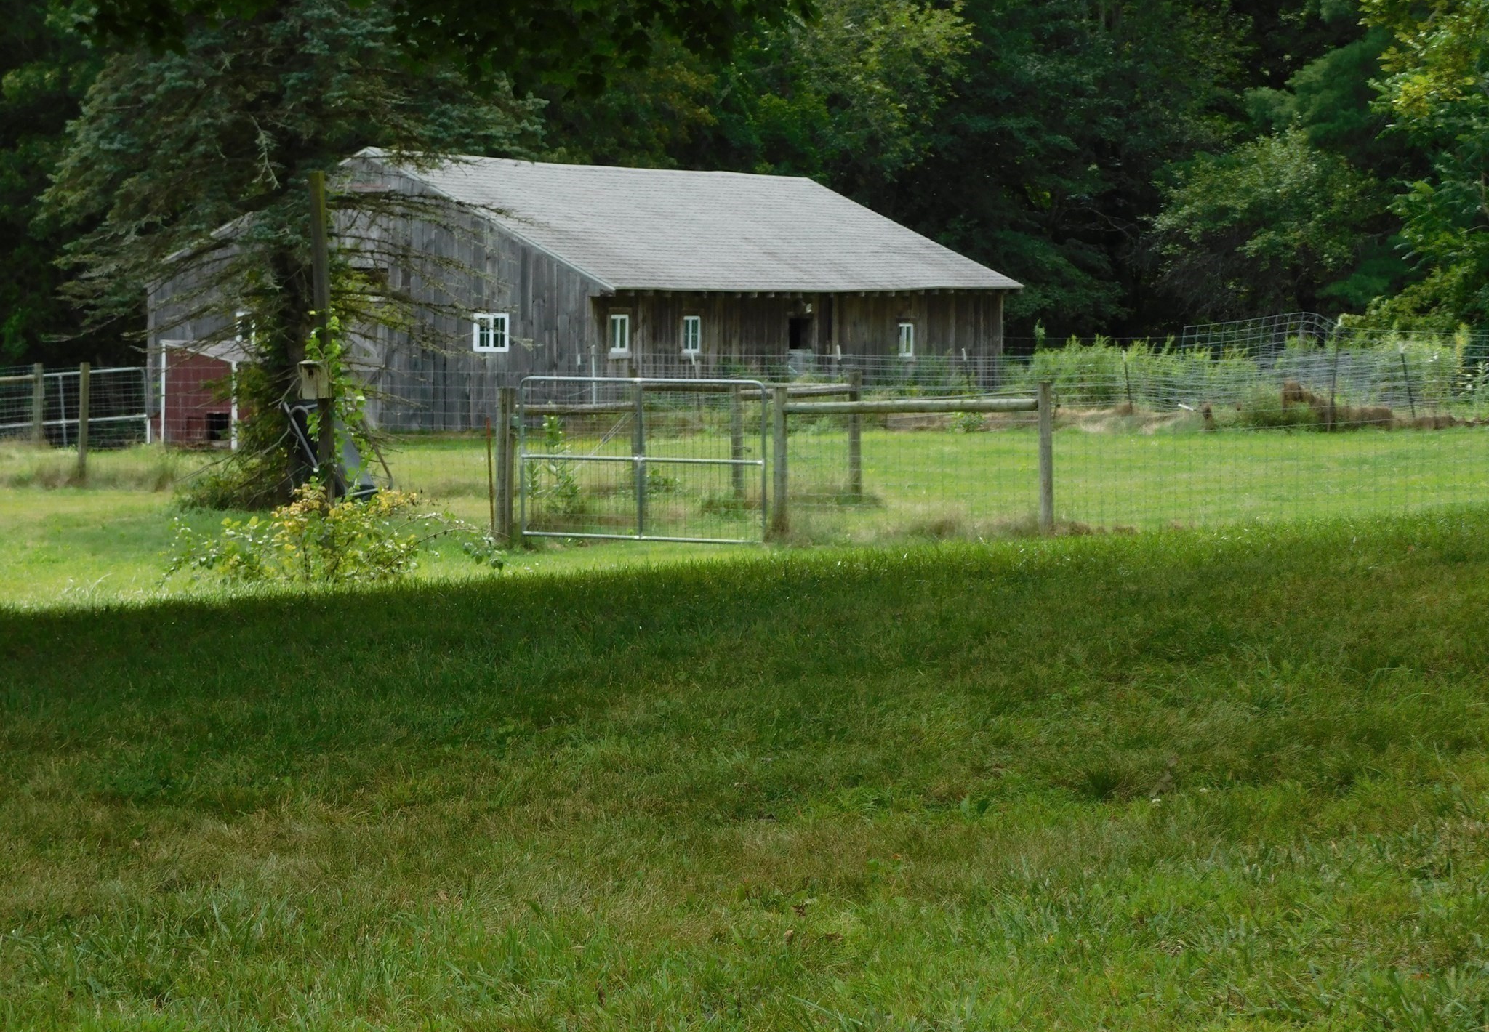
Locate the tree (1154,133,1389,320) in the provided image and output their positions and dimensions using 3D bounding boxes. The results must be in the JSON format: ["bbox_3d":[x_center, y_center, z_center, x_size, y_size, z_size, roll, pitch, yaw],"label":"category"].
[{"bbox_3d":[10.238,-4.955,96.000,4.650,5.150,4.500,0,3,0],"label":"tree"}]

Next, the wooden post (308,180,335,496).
[{"bbox_3d":[-3.227,-1.197,38.064,0.095,2.910,0.095,-1,3,26],"label":"wooden post"}]

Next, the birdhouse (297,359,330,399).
[{"bbox_3d":[-3.302,-1.043,37.900,0.150,0.295,0.220,2,3,38],"label":"birdhouse"}]

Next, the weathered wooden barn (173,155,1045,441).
[{"bbox_3d":[-2.279,-3.897,84.965,8.550,4.550,15.800,1,3,26],"label":"weathered wooden barn"}]

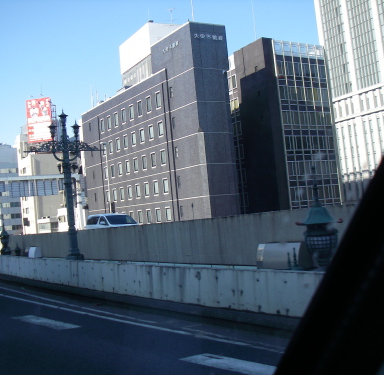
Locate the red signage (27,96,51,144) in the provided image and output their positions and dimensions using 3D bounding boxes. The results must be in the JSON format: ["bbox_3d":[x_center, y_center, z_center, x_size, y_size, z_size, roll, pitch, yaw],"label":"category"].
[{"bbox_3d":[-37.397,-16.423,135.247,6.300,10.500,0.600,-6,-2,8],"label":"red signage"}]

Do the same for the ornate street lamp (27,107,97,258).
[{"bbox_3d":[-3.048,-0.037,13.600,1.950,3.800,0.550,-5,-3,-33],"label":"ornate street lamp"}]

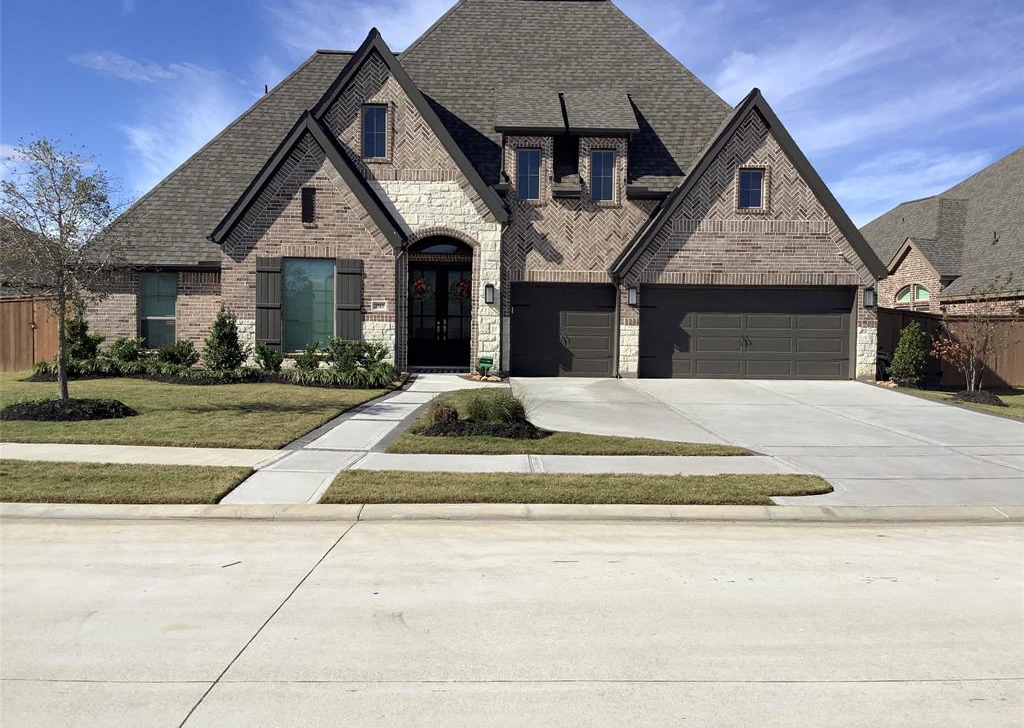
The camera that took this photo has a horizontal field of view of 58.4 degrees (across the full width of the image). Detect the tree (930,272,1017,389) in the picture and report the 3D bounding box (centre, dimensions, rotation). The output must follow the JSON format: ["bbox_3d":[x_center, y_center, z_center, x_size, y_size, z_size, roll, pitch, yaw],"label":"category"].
[{"bbox_3d":[8.845,-0.582,17.500,1.739,2.250,1.600,1,2,-1],"label":"tree"}]

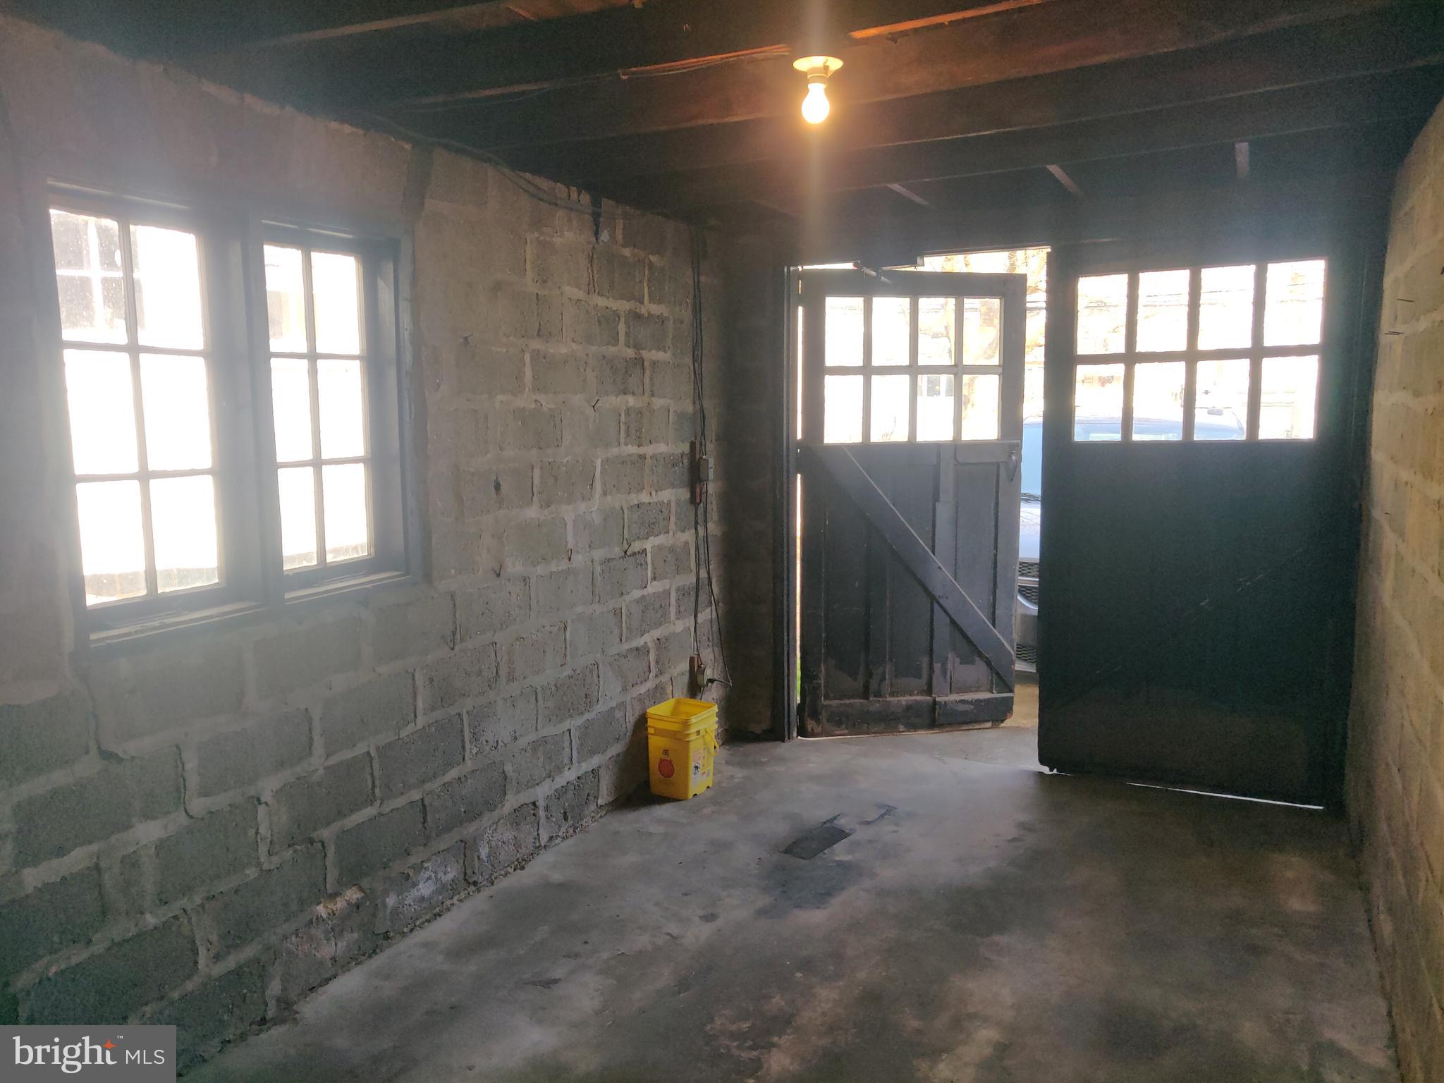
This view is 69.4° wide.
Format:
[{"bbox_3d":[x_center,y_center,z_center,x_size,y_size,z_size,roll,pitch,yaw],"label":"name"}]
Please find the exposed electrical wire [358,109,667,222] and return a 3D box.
[{"bbox_3d":[-0.618,-1.277,3.728,0.080,0.130,1.800,3,8,27],"label":"exposed electrical wire"}]

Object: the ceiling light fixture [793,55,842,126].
[{"bbox_3d":[0.224,-1.047,2.428,0.115,0.142,0.115,-1,7,0],"label":"ceiling light fixture"}]

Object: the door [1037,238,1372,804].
[{"bbox_3d":[1.905,-0.077,4.276,1.125,2.250,0.050,3,8,27],"label":"door"}]

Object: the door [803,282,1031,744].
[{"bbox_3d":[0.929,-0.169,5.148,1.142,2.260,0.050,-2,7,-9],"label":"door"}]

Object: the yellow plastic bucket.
[{"bbox_3d":[-0.168,0.895,4.483,0.225,0.355,0.250,3,8,31],"label":"yellow plastic bucket"}]

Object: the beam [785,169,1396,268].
[{"bbox_3d":[1.354,-1.316,4.311,2.400,0.180,0.120,3,8,27],"label":"beam"}]

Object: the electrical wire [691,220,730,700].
[{"bbox_3d":[-0.061,-0.338,4.872,0.120,2.200,0.160,3,8,27],"label":"electrical wire"}]

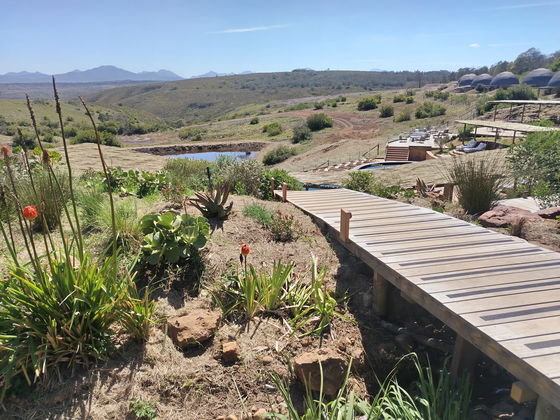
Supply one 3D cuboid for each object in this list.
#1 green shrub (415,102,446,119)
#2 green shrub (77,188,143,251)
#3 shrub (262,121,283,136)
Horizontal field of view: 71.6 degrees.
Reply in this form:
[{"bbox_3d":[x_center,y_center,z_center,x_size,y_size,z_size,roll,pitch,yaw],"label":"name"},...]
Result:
[{"bbox_3d":[24.030,-15.887,62.000,4.900,2.400,3.800,6,20,20],"label":"green shrub"},{"bbox_3d":[-2.030,0.078,4.540,0.686,0.683,0.617,0,19,0],"label":"green shrub"},{"bbox_3d":[-1.159,-12.545,59.621,3.070,2.346,2.610,0,19,0],"label":"shrub"}]

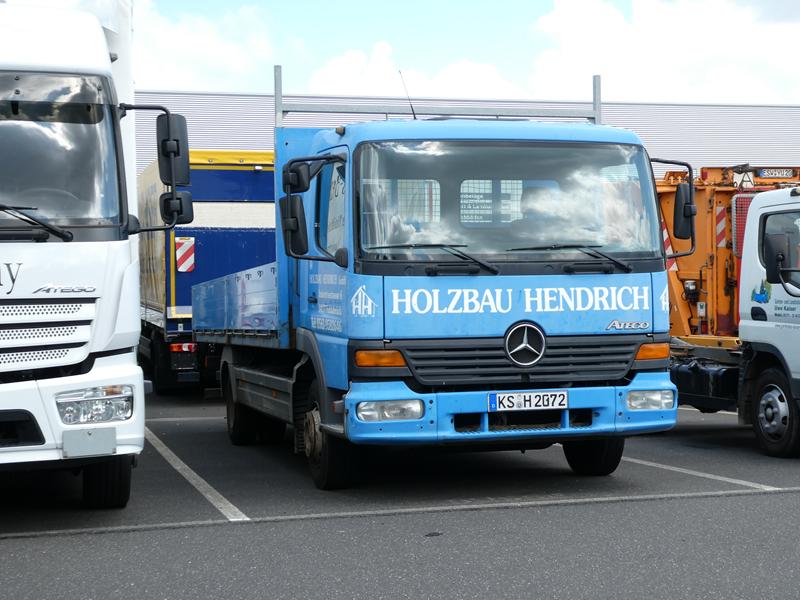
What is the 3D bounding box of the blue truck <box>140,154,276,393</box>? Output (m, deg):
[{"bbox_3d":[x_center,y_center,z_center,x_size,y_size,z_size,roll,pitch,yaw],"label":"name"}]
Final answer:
[{"bbox_3d":[-3.526,-0.432,25.132,2.550,3.890,8.500,-1,0,-15],"label":"blue truck"}]

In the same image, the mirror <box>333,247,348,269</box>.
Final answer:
[{"bbox_3d":[-0.369,-0.263,8.164,0.100,0.140,0.110,-1,-1,-15],"label":"mirror"}]

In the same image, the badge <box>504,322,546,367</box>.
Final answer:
[{"bbox_3d":[0.791,0.276,8.183,0.265,0.265,0.040,-1,-1,-15],"label":"badge"}]

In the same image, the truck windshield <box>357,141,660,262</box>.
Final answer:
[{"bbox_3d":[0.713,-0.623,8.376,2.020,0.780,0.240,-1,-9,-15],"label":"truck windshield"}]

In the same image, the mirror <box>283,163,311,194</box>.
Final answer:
[{"bbox_3d":[-0.659,-0.773,8.345,0.180,0.200,0.110,-1,-1,0],"label":"mirror"}]

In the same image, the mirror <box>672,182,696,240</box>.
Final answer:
[{"bbox_3d":[1.933,-0.603,8.980,0.180,0.380,0.110,-1,-1,-25],"label":"mirror"}]

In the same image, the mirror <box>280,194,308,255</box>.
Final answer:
[{"bbox_3d":[-0.674,-0.471,8.335,0.170,0.380,0.110,-8,1,0],"label":"mirror"}]

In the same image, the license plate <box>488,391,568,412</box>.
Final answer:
[{"bbox_3d":[0.795,0.628,8.146,0.520,0.110,0.020,-1,-1,-15],"label":"license plate"}]

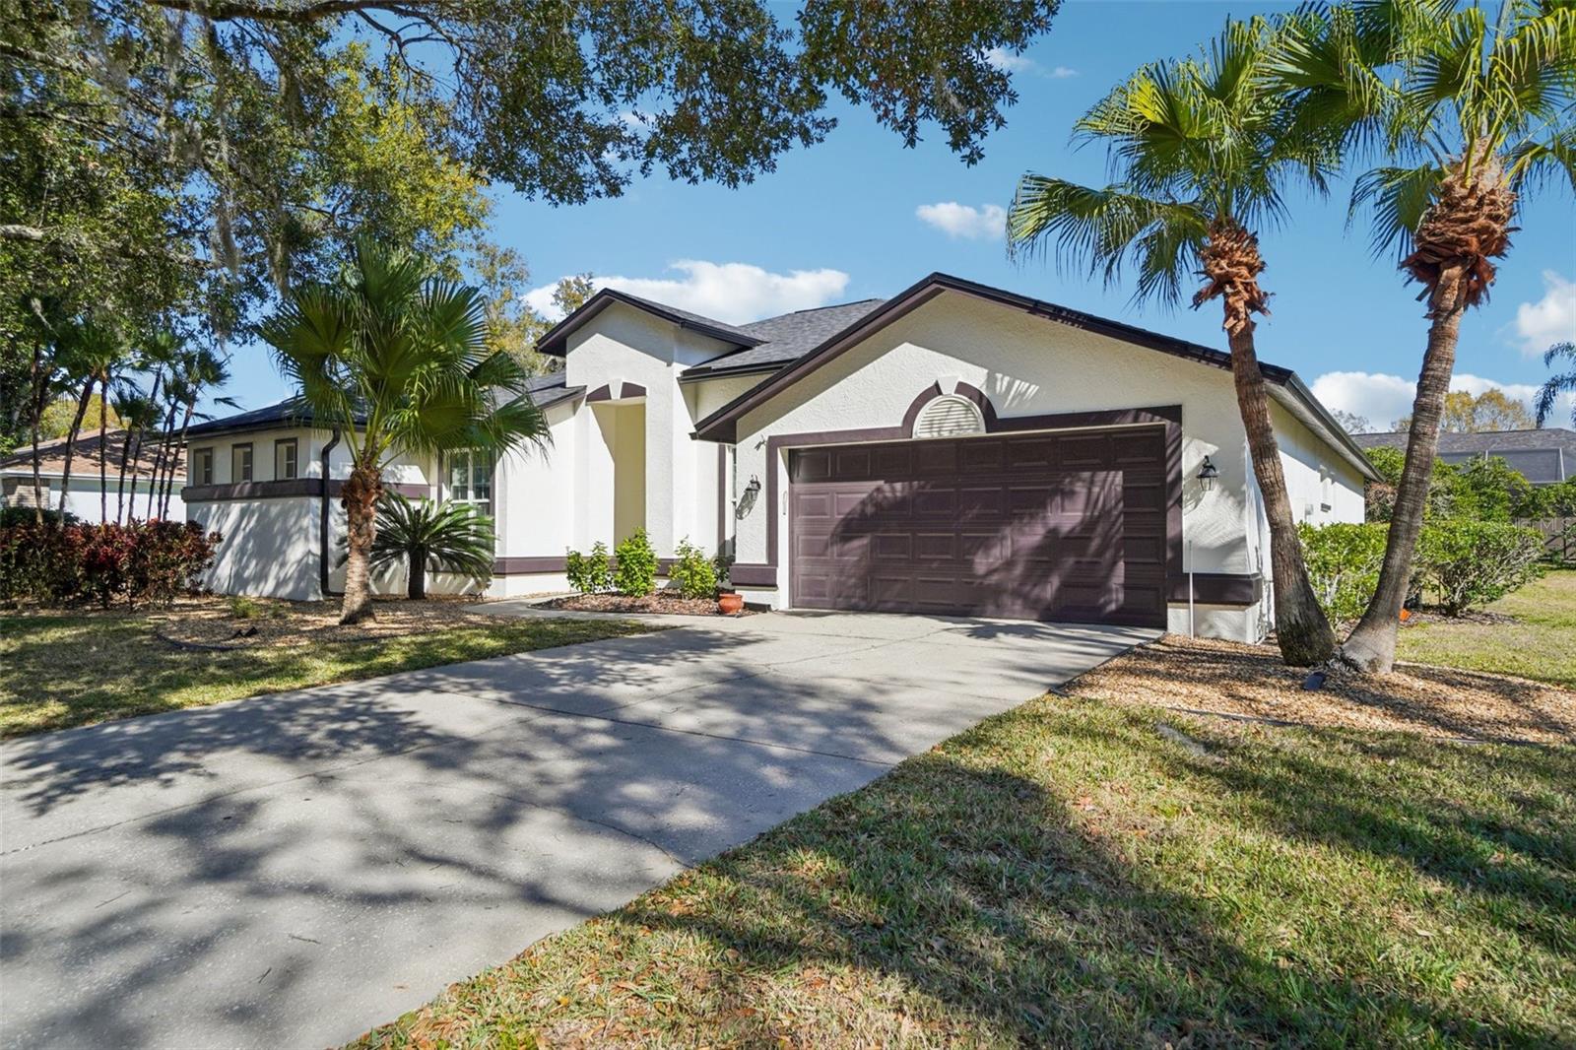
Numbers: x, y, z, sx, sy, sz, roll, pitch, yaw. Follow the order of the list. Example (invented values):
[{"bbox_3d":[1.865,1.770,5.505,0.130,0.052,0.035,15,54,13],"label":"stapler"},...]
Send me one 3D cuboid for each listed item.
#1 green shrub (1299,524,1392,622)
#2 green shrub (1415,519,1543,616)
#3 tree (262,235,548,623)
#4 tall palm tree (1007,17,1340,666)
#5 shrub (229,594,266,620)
[{"bbox_3d":[7.323,0.611,12.000,1.447,1.318,1.350,0,-1,0],"label":"green shrub"},{"bbox_3d":[9.621,0.591,12.800,1.835,1.354,1.600,0,-1,0],"label":"green shrub"},{"bbox_3d":[-4.792,-1.193,11.500,3.590,4.851,3.300,0,-1,0],"label":"tree"},{"bbox_3d":[3.418,-1.632,8.150,2.959,5.751,2.800,0,-1,0],"label":"tall palm tree"},{"bbox_3d":[-7.184,1.095,12.200,0.490,0.327,0.450,0,-1,0],"label":"shrub"}]

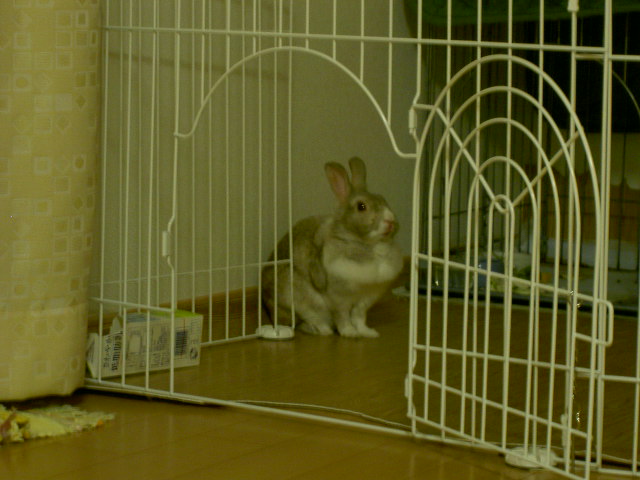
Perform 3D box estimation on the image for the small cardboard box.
[{"bbox_3d":[-0.270,0.147,3.049,0.200,0.070,0.069,-5,9,-37],"label":"small cardboard box"}]

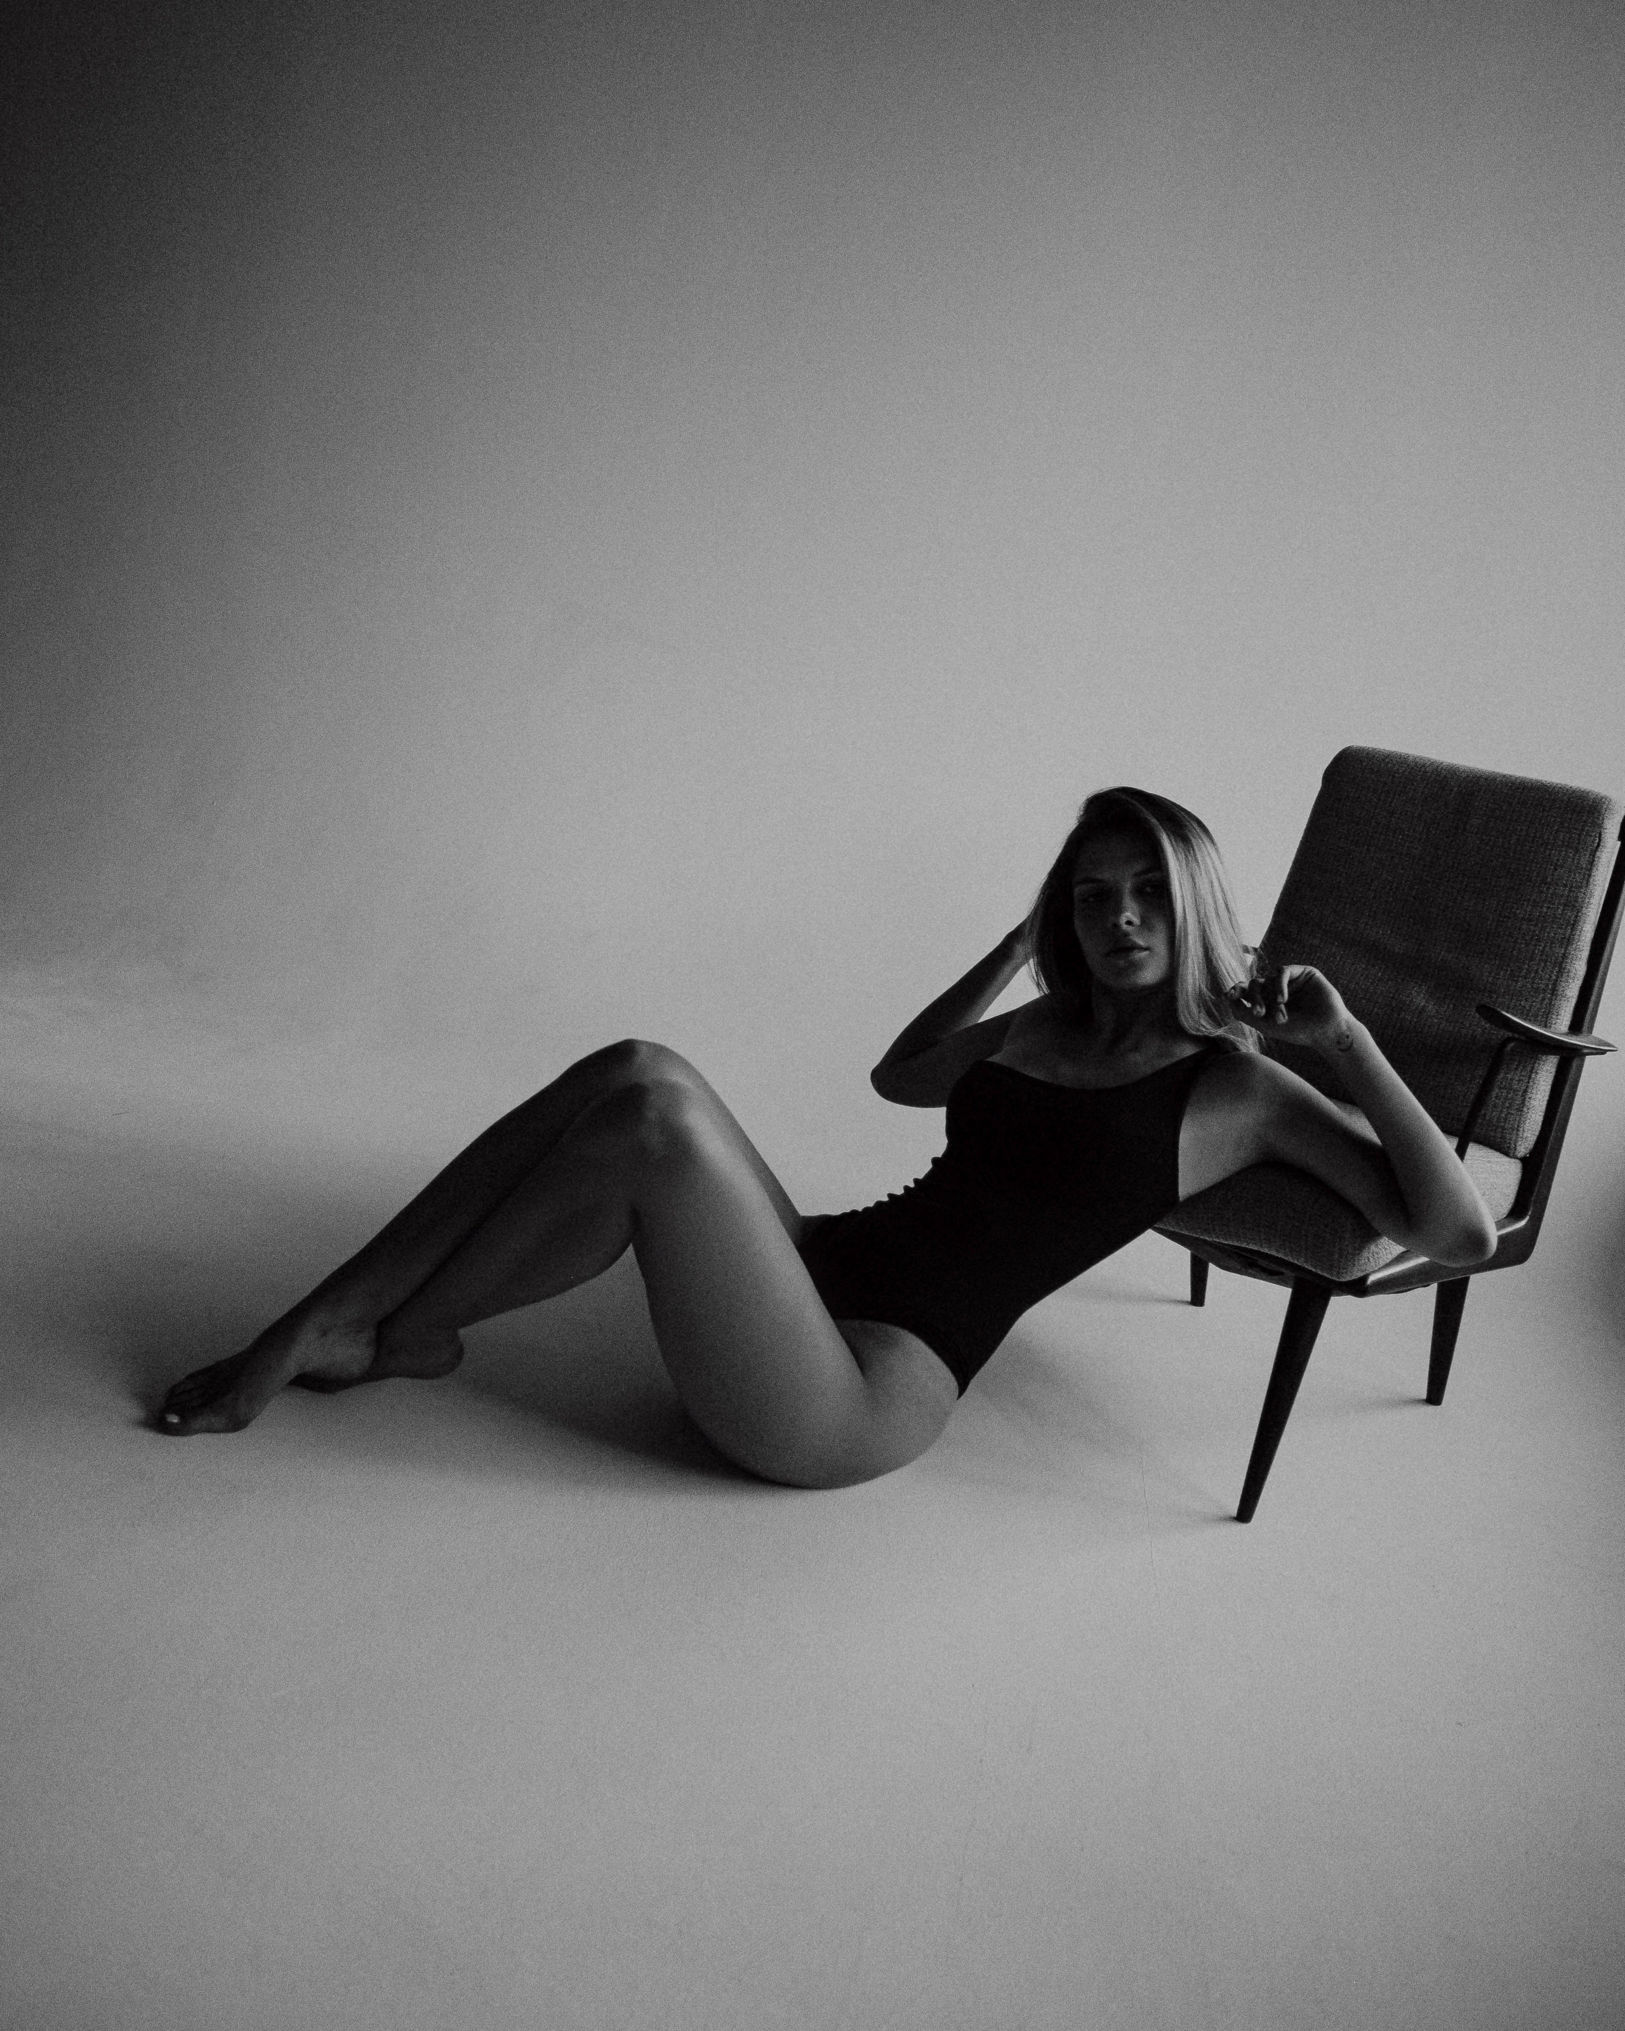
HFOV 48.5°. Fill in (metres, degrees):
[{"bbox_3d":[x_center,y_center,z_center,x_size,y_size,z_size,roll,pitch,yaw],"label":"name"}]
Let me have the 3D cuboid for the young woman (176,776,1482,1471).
[{"bbox_3d":[-0.020,0.116,2.189,1.420,0.710,0.840,-4,15,-14],"label":"young woman"}]

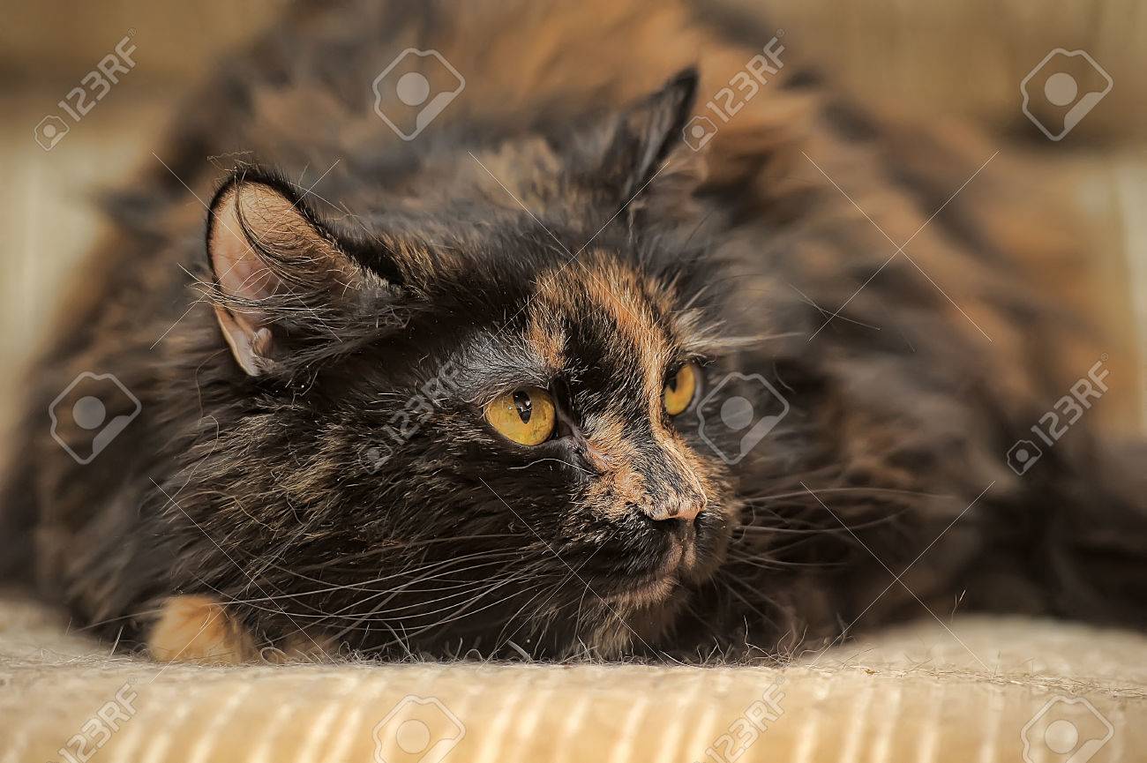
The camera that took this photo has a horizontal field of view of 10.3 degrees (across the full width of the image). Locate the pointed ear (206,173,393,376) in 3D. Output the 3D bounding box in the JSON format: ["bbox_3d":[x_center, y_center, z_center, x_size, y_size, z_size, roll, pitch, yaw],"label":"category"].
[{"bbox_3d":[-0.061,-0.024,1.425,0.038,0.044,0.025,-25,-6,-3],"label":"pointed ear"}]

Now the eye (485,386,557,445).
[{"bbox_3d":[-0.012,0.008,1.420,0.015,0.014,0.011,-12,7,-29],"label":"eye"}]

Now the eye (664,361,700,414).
[{"bbox_3d":[0.024,0.002,1.430,0.009,0.013,0.016,5,-3,42],"label":"eye"}]

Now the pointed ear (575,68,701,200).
[{"bbox_3d":[0.015,-0.057,1.475,0.021,0.040,0.034,31,-12,7],"label":"pointed ear"}]

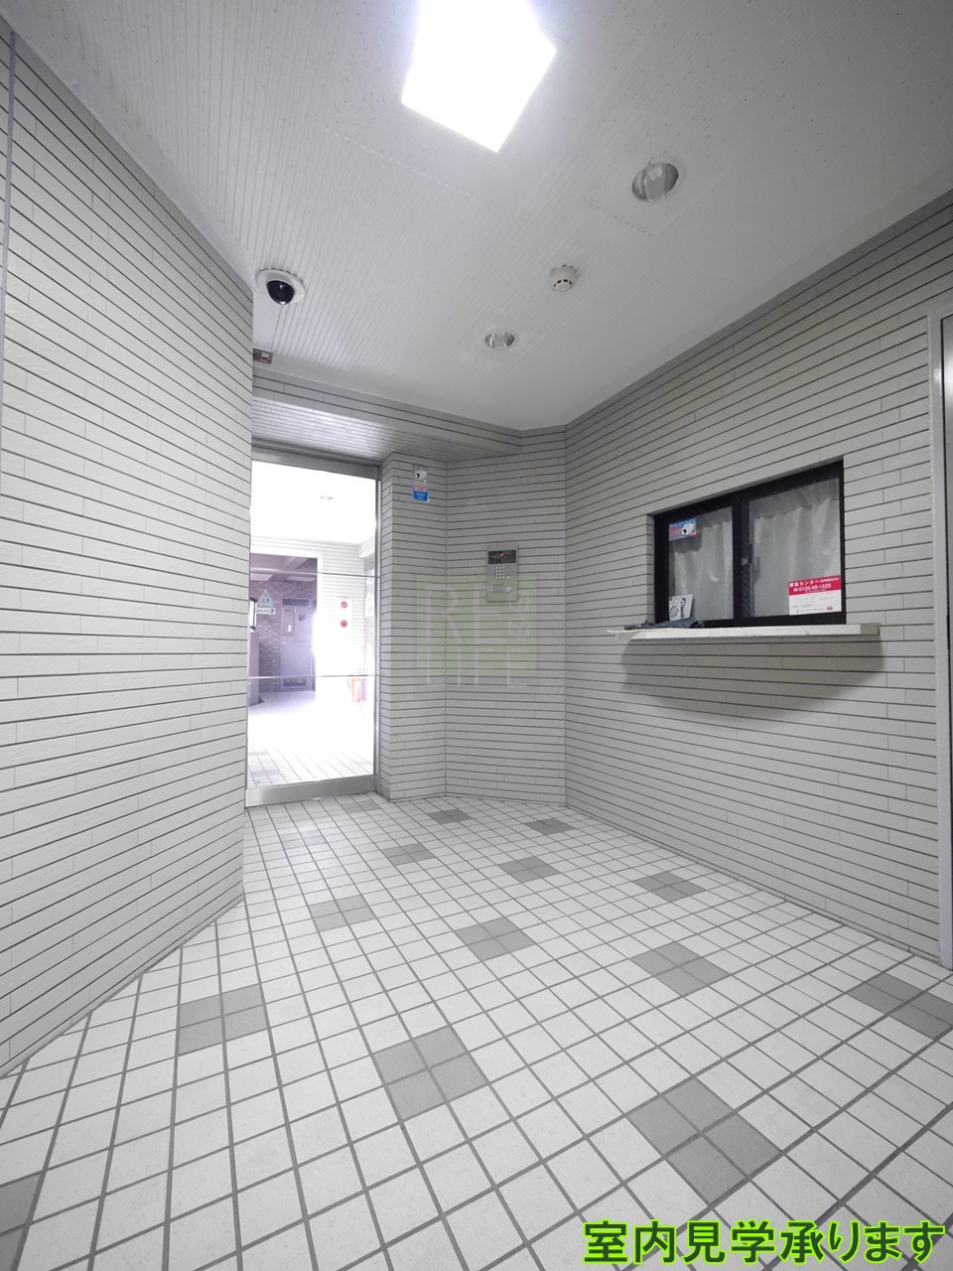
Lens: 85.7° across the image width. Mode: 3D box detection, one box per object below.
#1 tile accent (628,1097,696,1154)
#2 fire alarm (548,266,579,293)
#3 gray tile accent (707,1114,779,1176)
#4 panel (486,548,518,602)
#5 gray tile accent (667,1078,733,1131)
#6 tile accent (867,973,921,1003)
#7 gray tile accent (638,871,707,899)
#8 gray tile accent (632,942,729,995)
[{"bbox_3d":[0.376,0.994,1.039,0.095,0.010,0.095,1,-2,-28],"label":"tile accent"},{"bbox_3d":[0.325,-1.328,1.920,0.103,0.042,0.103,0,-2,0],"label":"fire alarm"},{"bbox_3d":[0.517,0.993,1.000,0.095,0.010,0.095,1,-2,-28],"label":"gray tile accent"},{"bbox_3d":[0.166,-0.390,3.300,0.204,0.350,0.030,-1,-2,19],"label":"panel"},{"bbox_3d":[0.467,0.995,1.086,0.095,0.010,0.095,1,-2,-28],"label":"gray tile accent"},{"bbox_3d":[1.194,1.010,1.466,0.095,0.010,0.095,1,-2,-28],"label":"tile accent"},{"bbox_3d":[0.786,1.029,2.100,0.197,0.010,0.197,1,-2,-28],"label":"gray tile accent"},{"bbox_3d":[0.615,1.011,1.560,0.197,0.010,0.197,1,-2,-28],"label":"gray tile accent"}]

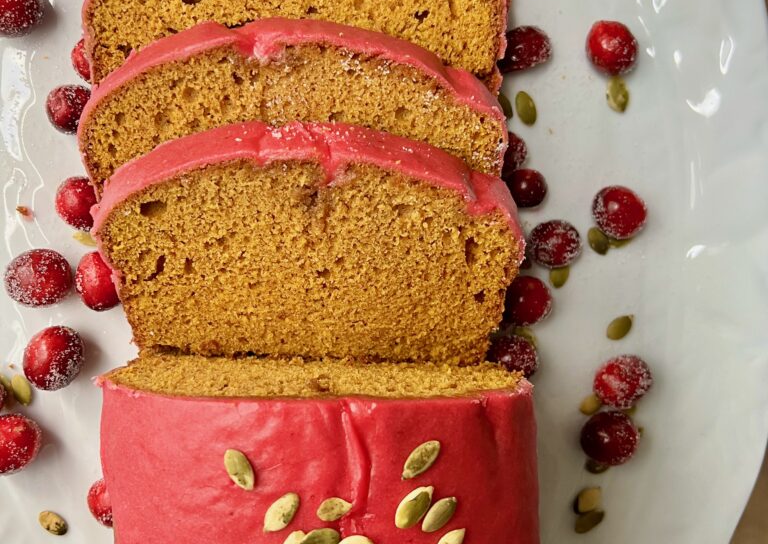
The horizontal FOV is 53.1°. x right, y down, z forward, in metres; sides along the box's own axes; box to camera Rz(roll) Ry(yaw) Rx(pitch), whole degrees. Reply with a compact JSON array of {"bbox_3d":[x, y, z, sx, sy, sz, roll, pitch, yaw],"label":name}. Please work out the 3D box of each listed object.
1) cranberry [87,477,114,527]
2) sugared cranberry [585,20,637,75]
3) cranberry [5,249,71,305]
[{"bbox_3d":[-0.092,0.079,0.262,0.017,0.017,0.017,0,94,0],"label":"cranberry"},{"bbox_3d":[0.074,-0.073,0.251,0.016,0.016,0.018,-11,94,1],"label":"sugared cranberry"},{"bbox_3d":[-0.114,0.002,0.253,0.022,0.018,0.018,3,94,0],"label":"cranberry"}]

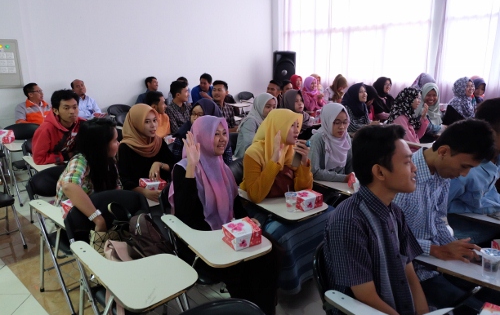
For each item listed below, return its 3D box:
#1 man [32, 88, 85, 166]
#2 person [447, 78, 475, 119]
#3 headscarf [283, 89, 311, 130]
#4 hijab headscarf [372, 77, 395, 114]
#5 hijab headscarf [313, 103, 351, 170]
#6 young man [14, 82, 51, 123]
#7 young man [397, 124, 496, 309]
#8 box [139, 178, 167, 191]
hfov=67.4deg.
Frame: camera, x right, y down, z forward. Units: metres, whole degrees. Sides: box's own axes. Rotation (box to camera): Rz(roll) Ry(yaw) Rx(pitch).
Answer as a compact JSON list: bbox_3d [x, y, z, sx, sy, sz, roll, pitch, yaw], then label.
[{"bbox_3d":[-1.363,0.142,2.893,0.520,1.300,0.820,-9,17,-32],"label":"man"},{"bbox_3d":[2.875,-0.369,4.884,0.480,1.310,0.750,-12,18,-39],"label":"person"},{"bbox_3d":[0.469,-0.516,3.950,0.260,0.400,0.270,-11,18,-37],"label":"headscarf"},{"bbox_3d":[1.849,-0.875,5.228,0.330,0.470,0.320,-11,18,-37],"label":"hijab headscarf"},{"bbox_3d":[0.565,-0.146,2.600,0.270,0.450,0.270,-7,16,-26],"label":"hijab headscarf"},{"bbox_3d":[-2.504,-0.231,4.581,0.520,1.310,0.780,-13,19,-40],"label":"young man"},{"bbox_3d":[0.869,0.463,1.790,0.820,1.280,0.520,13,19,41],"label":"young man"},{"bbox_3d":[-0.605,0.180,2.400,0.138,0.066,0.142,-8,16,-29],"label":"box"}]

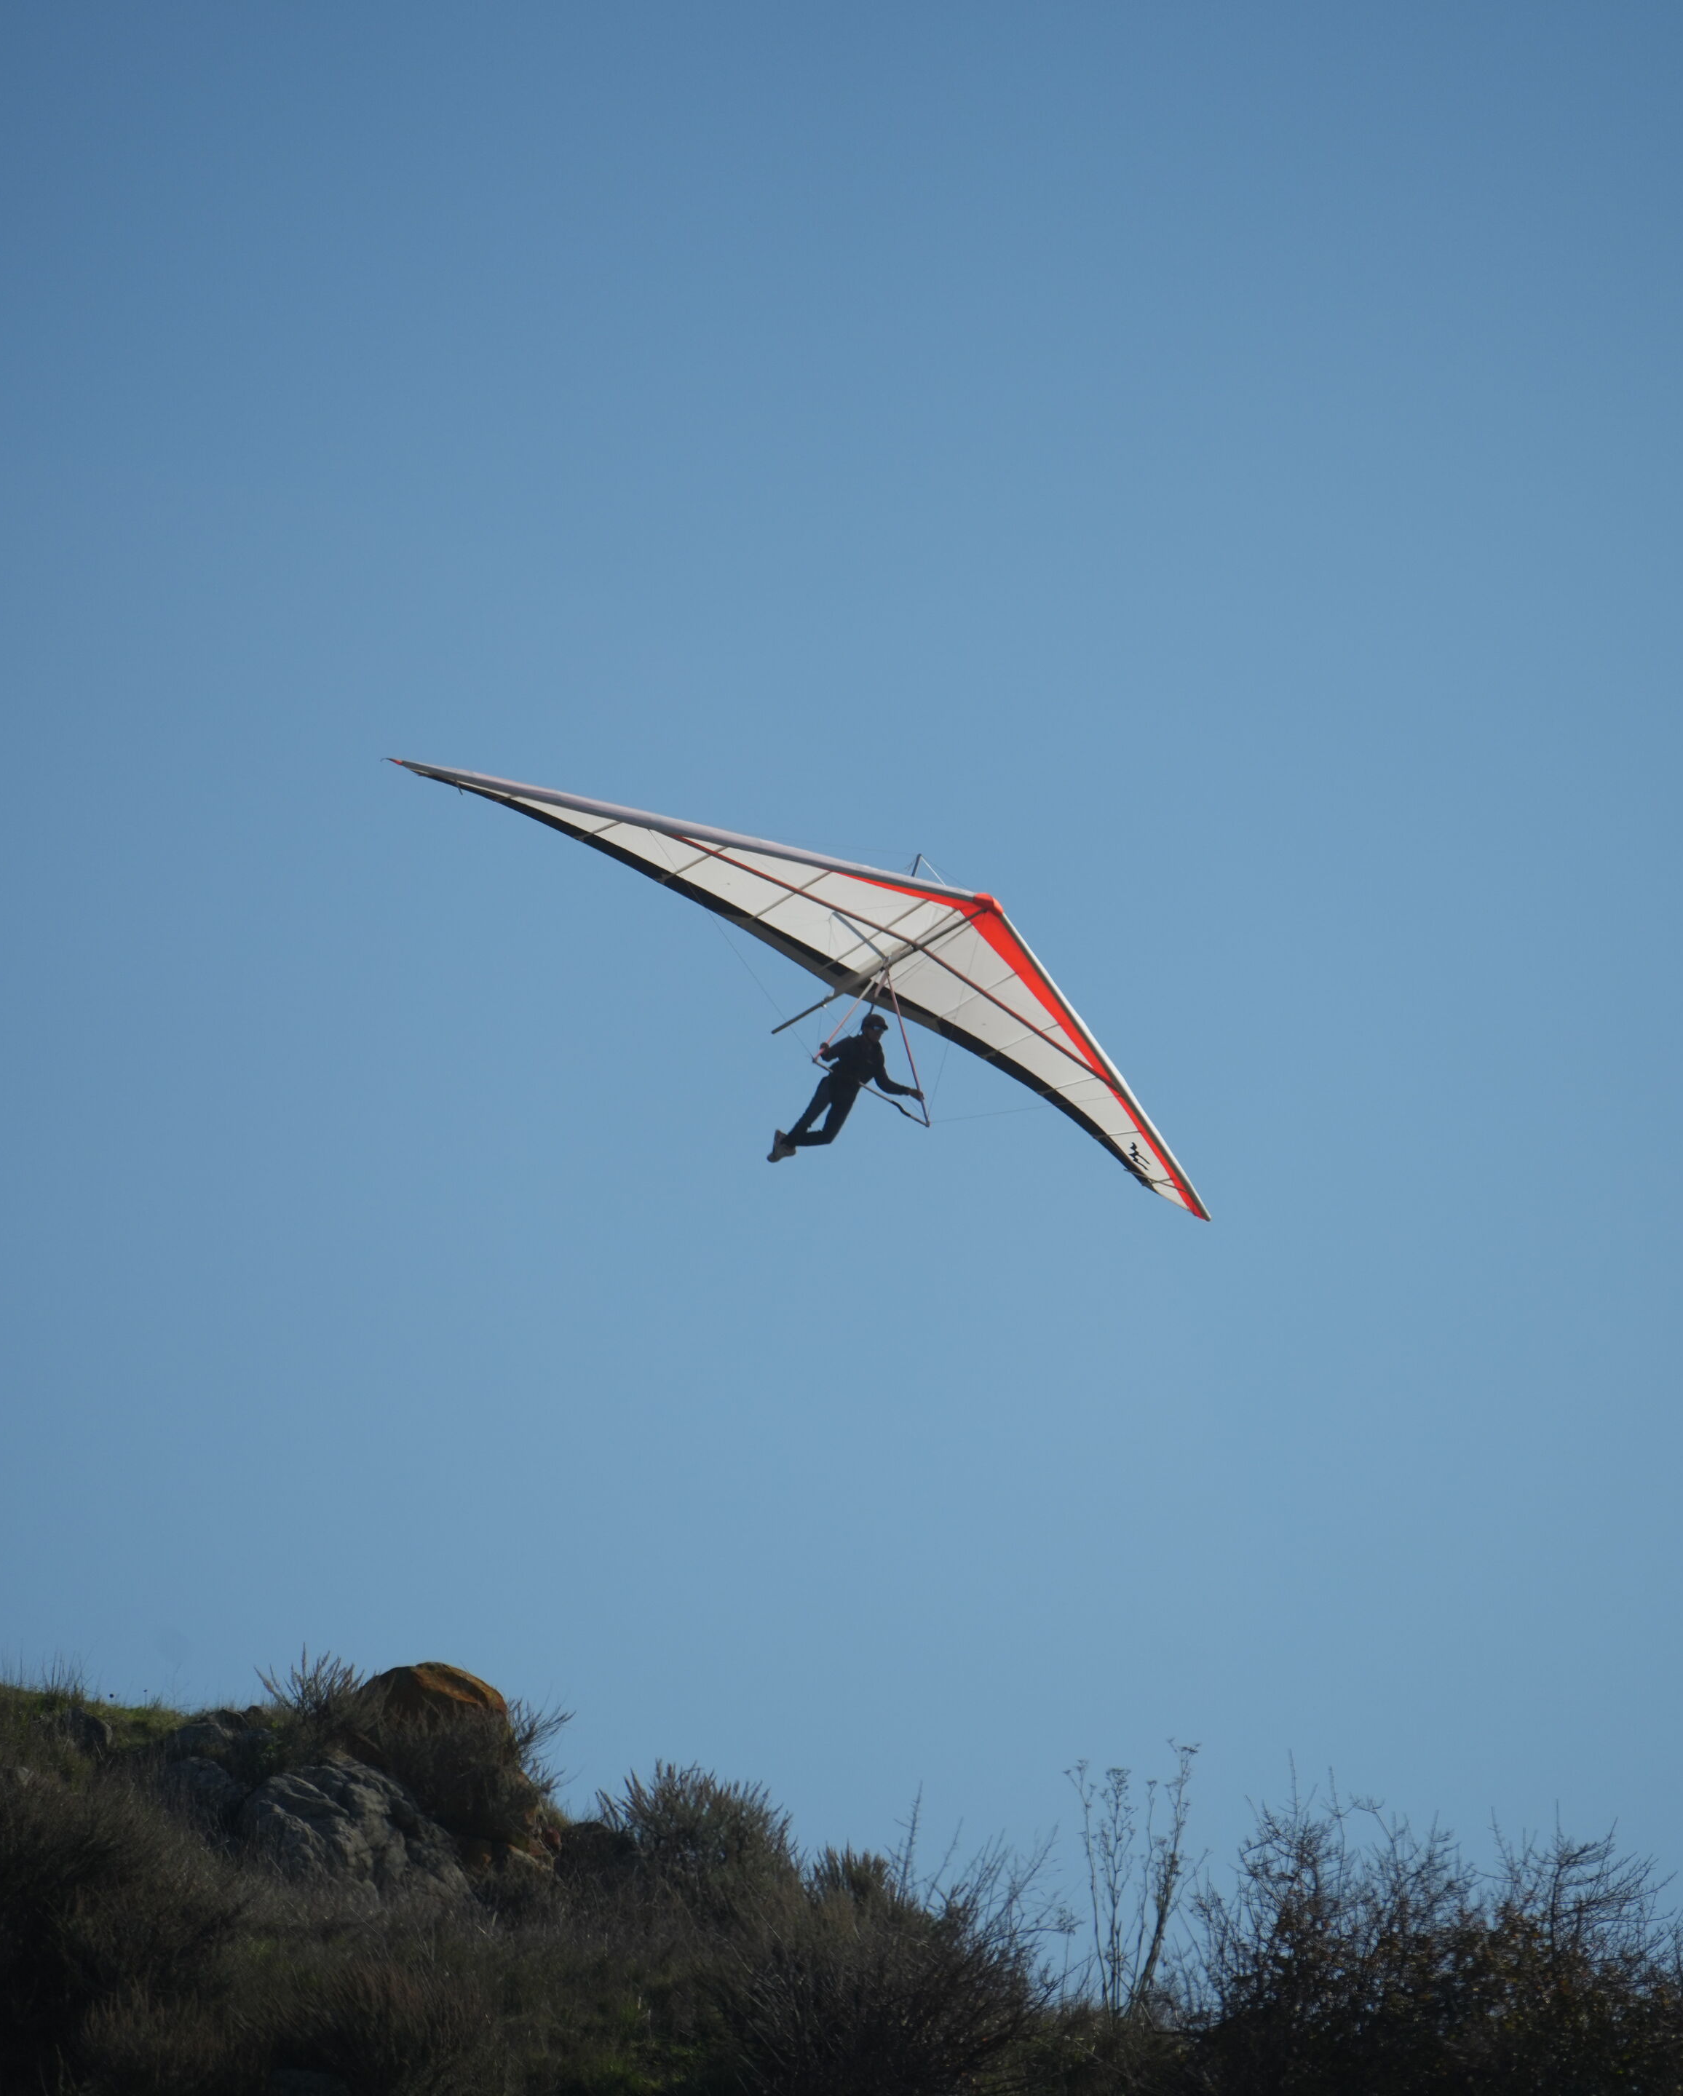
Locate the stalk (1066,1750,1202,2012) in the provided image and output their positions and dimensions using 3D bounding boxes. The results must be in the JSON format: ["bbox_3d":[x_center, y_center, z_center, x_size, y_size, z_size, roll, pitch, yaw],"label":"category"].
[{"bbox_3d":[1.681,4.755,150.000,0.760,1.547,0.600,0,-12,0],"label":"stalk"}]

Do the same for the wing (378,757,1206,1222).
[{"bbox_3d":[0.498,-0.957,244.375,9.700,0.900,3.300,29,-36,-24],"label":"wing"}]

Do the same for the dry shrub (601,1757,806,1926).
[{"bbox_3d":[-0.814,4.710,155.000,1.177,0.959,1.100,0,-12,0],"label":"dry shrub"}]

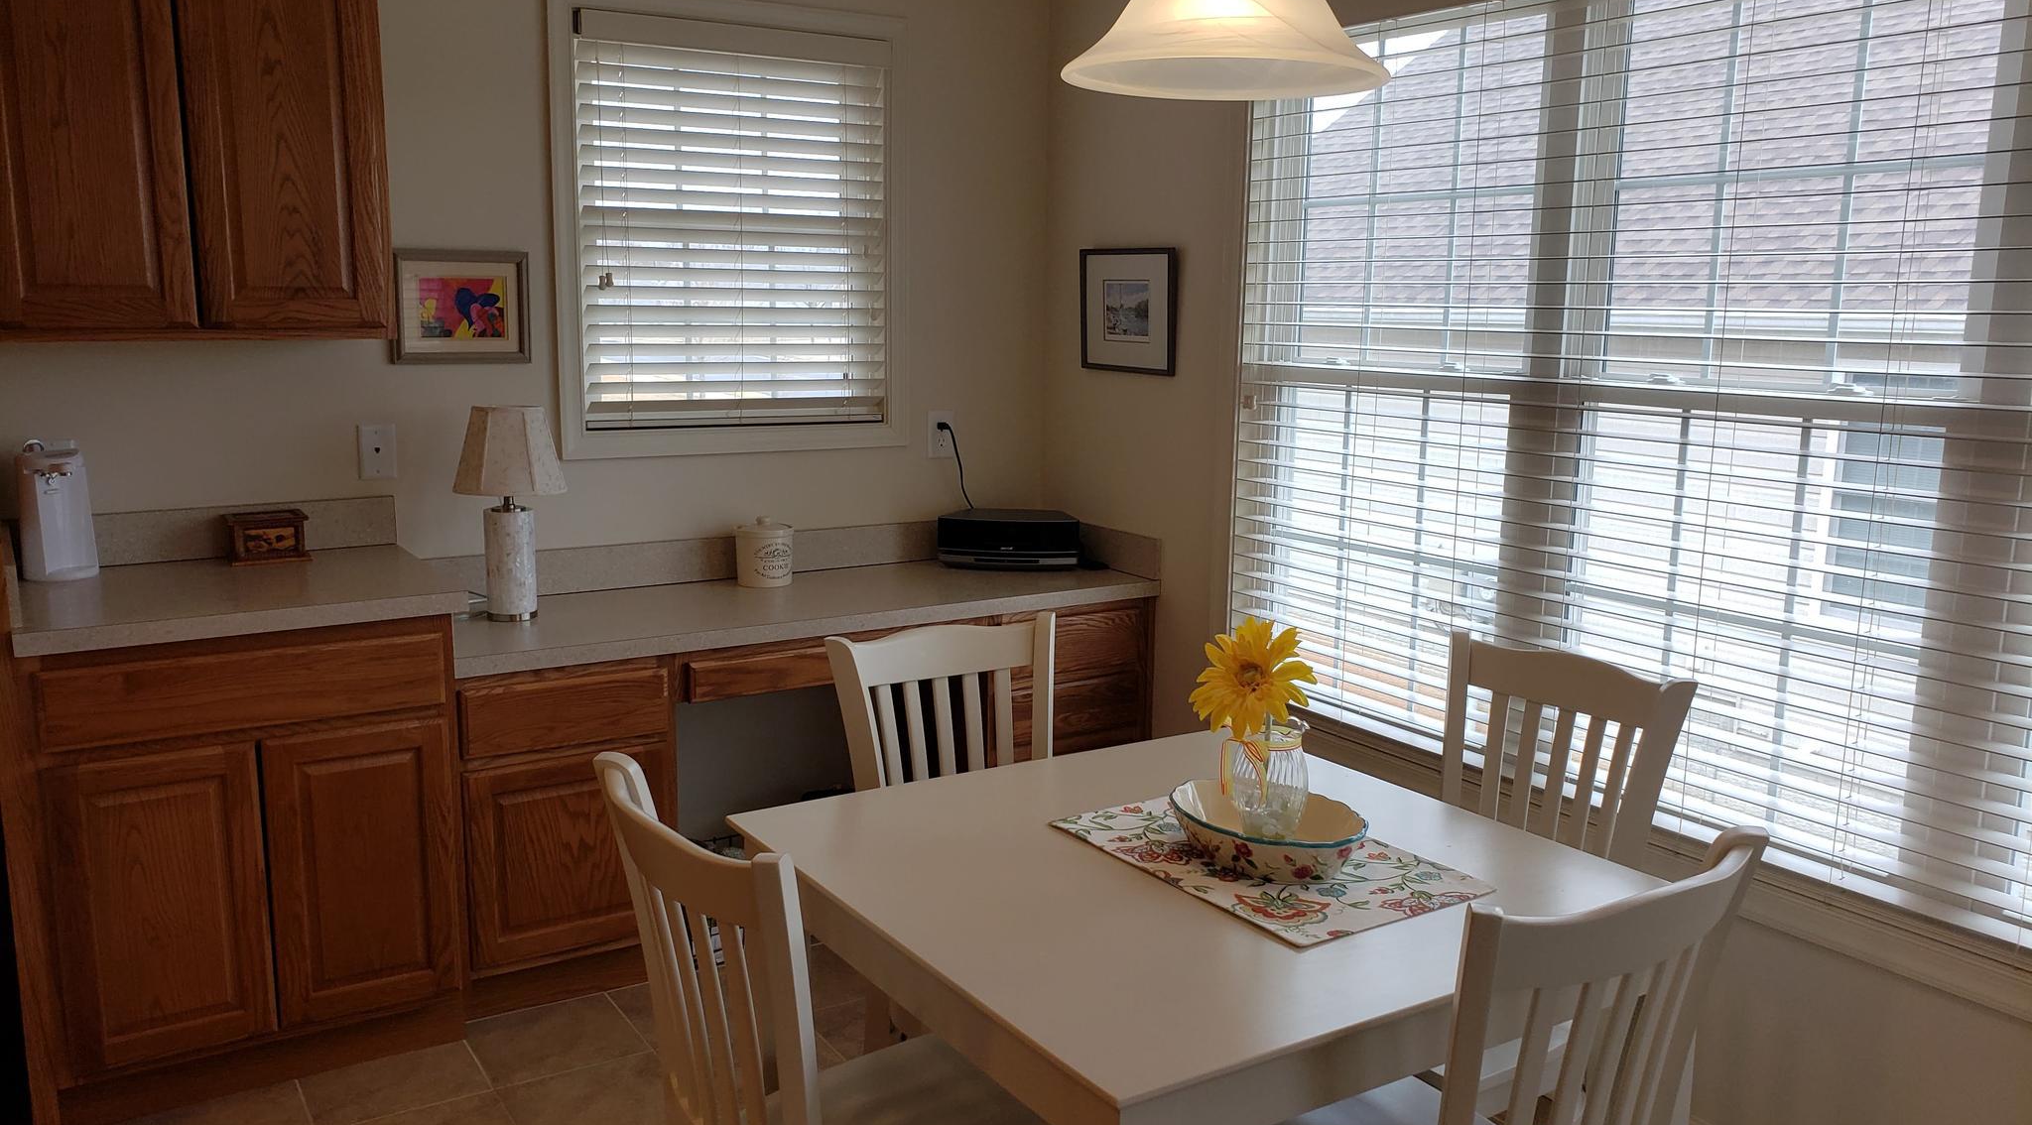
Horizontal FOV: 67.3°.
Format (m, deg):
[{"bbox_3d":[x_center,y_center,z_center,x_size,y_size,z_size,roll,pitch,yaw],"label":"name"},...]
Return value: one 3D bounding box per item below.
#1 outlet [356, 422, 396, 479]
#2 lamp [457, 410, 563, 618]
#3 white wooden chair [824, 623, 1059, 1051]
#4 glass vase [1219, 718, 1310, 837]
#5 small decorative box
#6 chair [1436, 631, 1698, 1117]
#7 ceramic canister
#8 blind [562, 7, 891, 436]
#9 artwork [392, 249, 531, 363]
[{"bbox_3d":[-1.329,-0.229,3.188,0.070,0.116,0.008,-6,12,-32],"label":"outlet"},{"bbox_3d":[-1.047,-0.103,3.161,0.218,0.442,0.218,-6,12,-32],"label":"lamp"},{"bbox_3d":[0.003,0.591,2.398,0.440,0.910,0.500,-6,12,-32],"label":"white wooden chair"},{"bbox_3d":[0.335,0.291,1.996,0.100,0.145,0.100,-6,12,-32],"label":"glass vase"},{"bbox_3d":[-1.478,-0.051,3.019,0.150,0.090,0.105,-6,12,-35],"label":"small decorative box"},{"bbox_3d":[0.657,0.614,2.320,0.510,0.910,0.440,-6,12,-32],"label":"chair"},{"bbox_3d":[-0.593,-0.030,3.609,0.135,0.158,0.135,1,10,0],"label":"ceramic canister"},{"bbox_3d":[-0.635,-0.776,3.565,0.760,0.910,0.060,-6,12,-32],"label":"blind"},{"bbox_3d":[-1.166,-0.537,3.226,0.272,0.233,0.025,-6,12,-32],"label":"artwork"}]

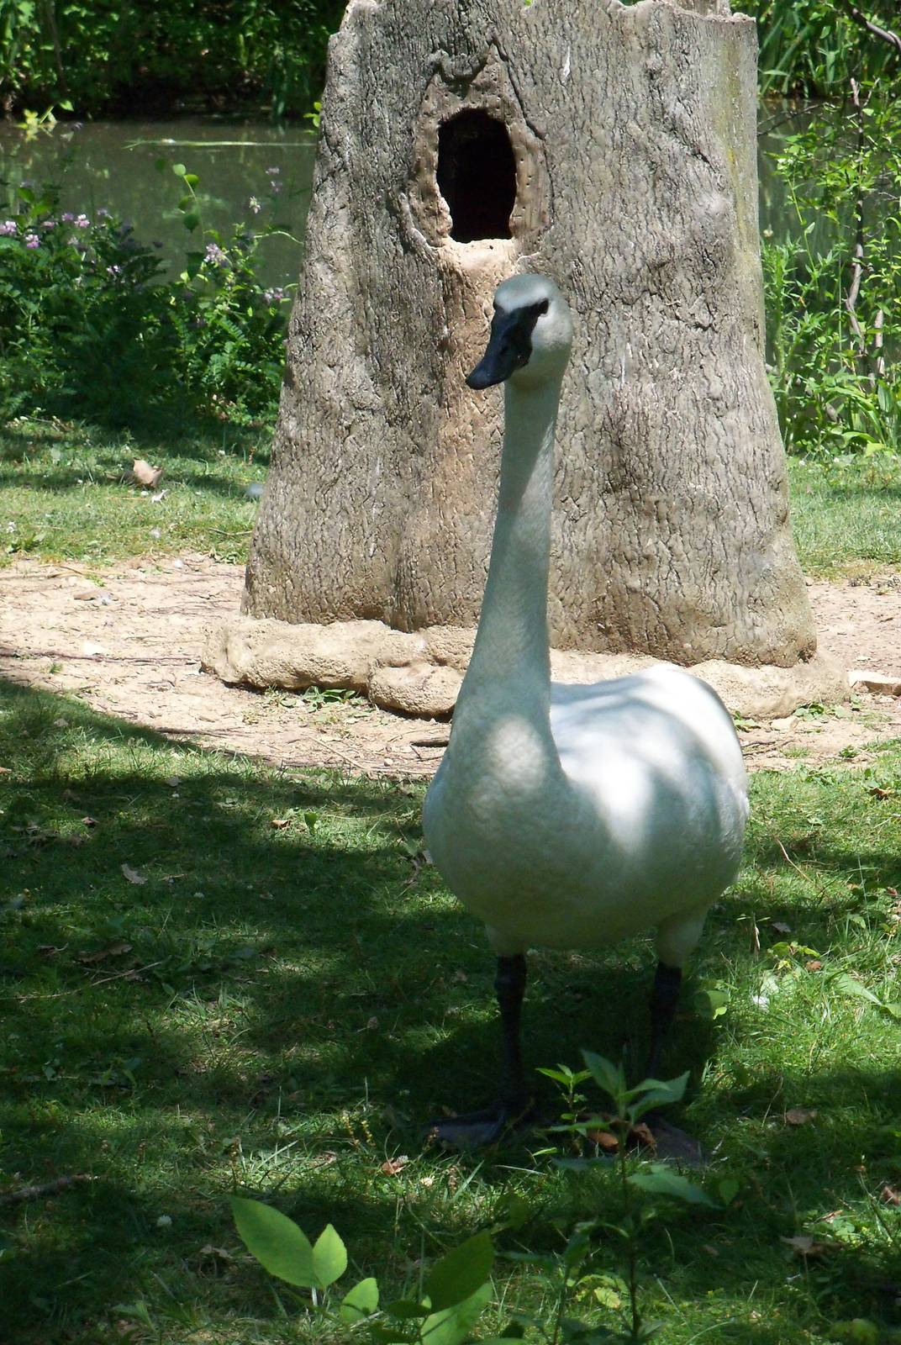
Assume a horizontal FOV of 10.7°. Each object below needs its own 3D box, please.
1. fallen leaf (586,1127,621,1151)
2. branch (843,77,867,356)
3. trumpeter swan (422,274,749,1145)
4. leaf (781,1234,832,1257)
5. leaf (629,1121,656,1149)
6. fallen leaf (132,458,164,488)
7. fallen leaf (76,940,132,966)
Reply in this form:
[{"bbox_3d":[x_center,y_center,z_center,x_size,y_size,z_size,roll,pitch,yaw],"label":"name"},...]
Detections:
[{"bbox_3d":[0.191,0.581,5.990,0.045,0.022,0.040,0,10,0],"label":"fallen leaf"},{"bbox_3d":[1.075,-1.209,12.809,0.064,0.742,0.090,0,10,0],"label":"branch"},{"bbox_3d":[0.177,0.018,6.088,0.350,1.096,0.750,4,11,22],"label":"trumpeter swan"},{"bbox_3d":[0.411,0.660,5.550,0.056,0.018,0.040,0,10,0],"label":"leaf"},{"bbox_3d":[0.240,0.576,6.004,0.036,0.026,0.036,0,10,0],"label":"leaf"},{"bbox_3d":[-0.753,-0.495,11.982,0.080,0.060,0.060,0,10,0],"label":"fallen leaf"},{"bbox_3d":[-0.501,0.407,6.983,0.078,0.020,0.055,0,10,0],"label":"fallen leaf"}]

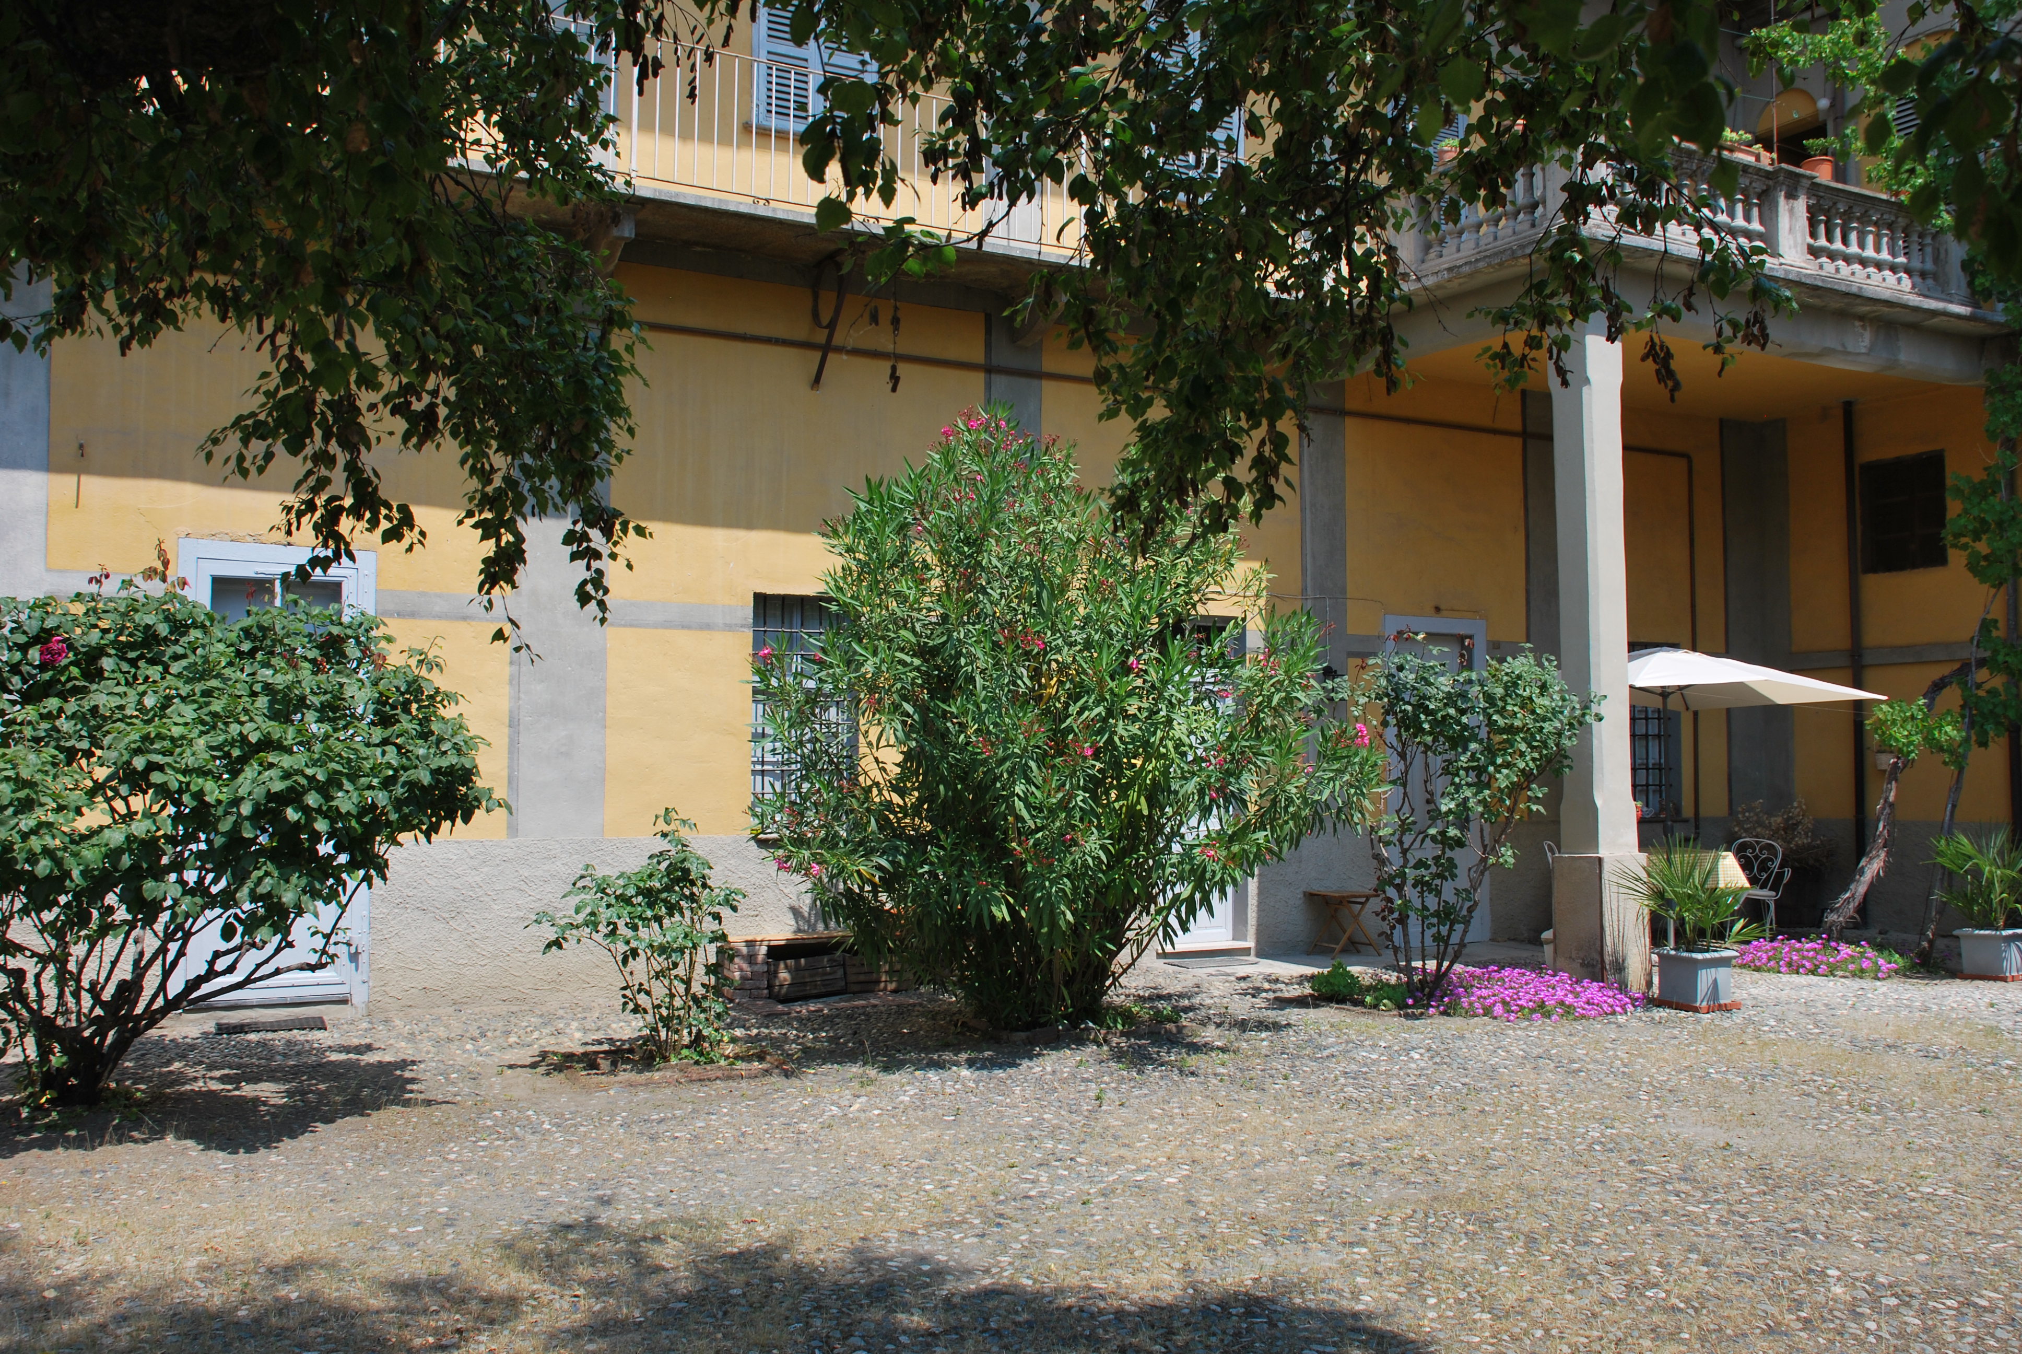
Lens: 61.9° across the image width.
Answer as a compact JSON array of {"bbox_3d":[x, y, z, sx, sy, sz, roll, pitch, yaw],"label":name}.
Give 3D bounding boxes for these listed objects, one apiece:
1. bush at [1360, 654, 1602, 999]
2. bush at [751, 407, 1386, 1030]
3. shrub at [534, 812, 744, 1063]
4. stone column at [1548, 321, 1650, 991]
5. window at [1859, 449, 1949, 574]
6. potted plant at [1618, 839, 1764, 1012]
[{"bbox_3d":[3.044,0.947,11.077,1.599,2.314,1.359,-1,-3,14],"label":"bush"},{"bbox_3d":[0.346,0.201,10.189,3.797,3.702,3.228,0,-3,1],"label":"bush"},{"bbox_3d":[-1.929,1.336,8.764,1.087,1.274,0.924,1,-3,-12],"label":"shrub"},{"bbox_3d":[3.970,-0.111,11.446,0.456,4.469,0.456,2,-4,-28],"label":"stone column"},{"bbox_3d":[8.251,-1.501,15.547,0.119,1.043,0.837,2,-4,-28],"label":"window"},{"bbox_3d":[4.300,1.559,10.693,0.919,1.053,0.845,-1,-3,22],"label":"potted plant"}]

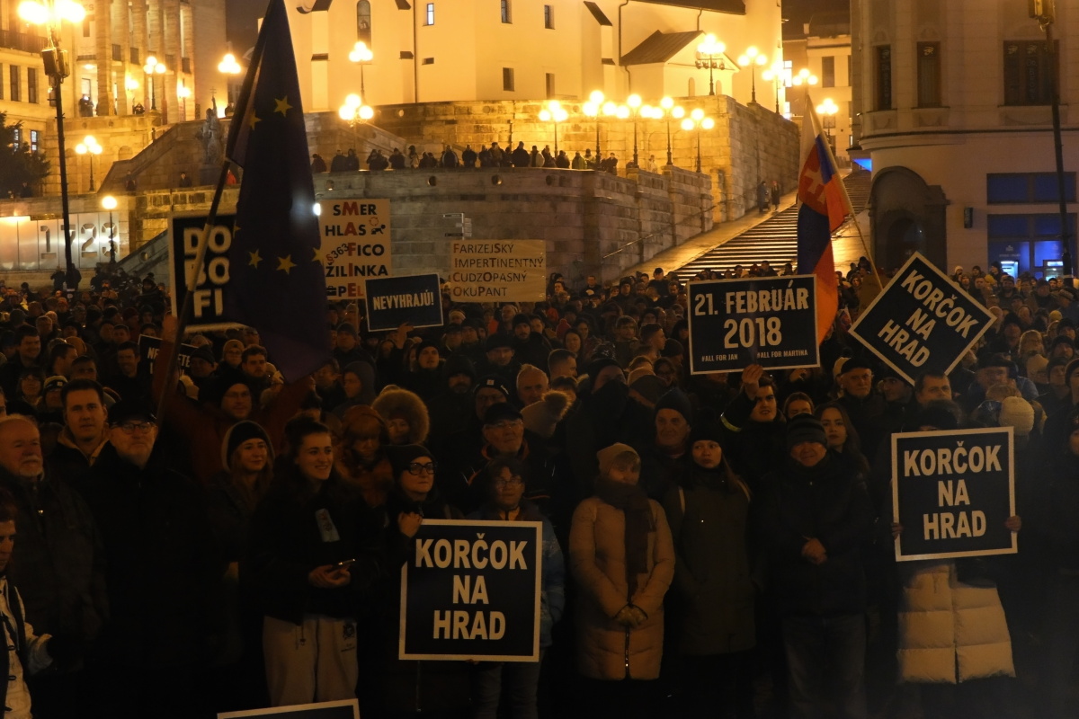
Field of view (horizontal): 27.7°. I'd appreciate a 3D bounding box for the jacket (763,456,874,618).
[{"bbox_3d":[1.289,0.815,10.200,0.530,0.760,0.380,-1,3,3],"label":"jacket"}]

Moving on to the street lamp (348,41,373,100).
[{"bbox_3d":[-7.468,-12.024,92.000,0.600,2.700,1.200,-4,4,-45],"label":"street lamp"}]

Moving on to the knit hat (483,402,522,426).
[{"bbox_3d":[-0.177,0.259,10.400,0.190,0.125,0.250,-2,3,-21],"label":"knit hat"}]

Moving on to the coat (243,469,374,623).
[{"bbox_3d":[-0.924,0.754,8.800,0.520,0.650,0.380,-2,3,-13],"label":"coat"}]

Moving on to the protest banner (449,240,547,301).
[{"bbox_3d":[-0.423,-0.915,22.600,0.980,0.640,0.020,-1,2,0],"label":"protest banner"}]

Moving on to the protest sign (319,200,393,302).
[{"bbox_3d":[-1.781,-1.070,21.300,0.690,0.980,0.020,-1,2,0],"label":"protest sign"}]

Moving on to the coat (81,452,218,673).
[{"bbox_3d":[-1.486,0.749,8.300,0.560,0.860,0.340,-2,3,-9],"label":"coat"}]

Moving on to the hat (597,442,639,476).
[{"bbox_3d":[0.394,0.502,10.950,0.200,0.180,0.220,-1,3,0],"label":"hat"}]

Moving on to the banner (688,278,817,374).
[{"bbox_3d":[1.089,-0.175,11.100,0.650,0.465,0.020,-3,0,3],"label":"banner"}]

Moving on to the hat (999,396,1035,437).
[{"bbox_3d":[2.595,0.308,11.900,0.195,0.220,0.220,-2,3,-27],"label":"hat"}]

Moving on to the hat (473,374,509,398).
[{"bbox_3d":[-0.262,0.144,11.900,0.195,0.140,0.220,-1,3,-2],"label":"hat"}]

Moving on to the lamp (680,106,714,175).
[{"bbox_3d":[7.493,-10.287,103.000,1.400,2.950,0.480,-1,3,13],"label":"lamp"}]

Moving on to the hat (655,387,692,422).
[{"bbox_3d":[0.741,0.251,12.100,0.200,0.200,0.225,-1,3,5],"label":"hat"}]

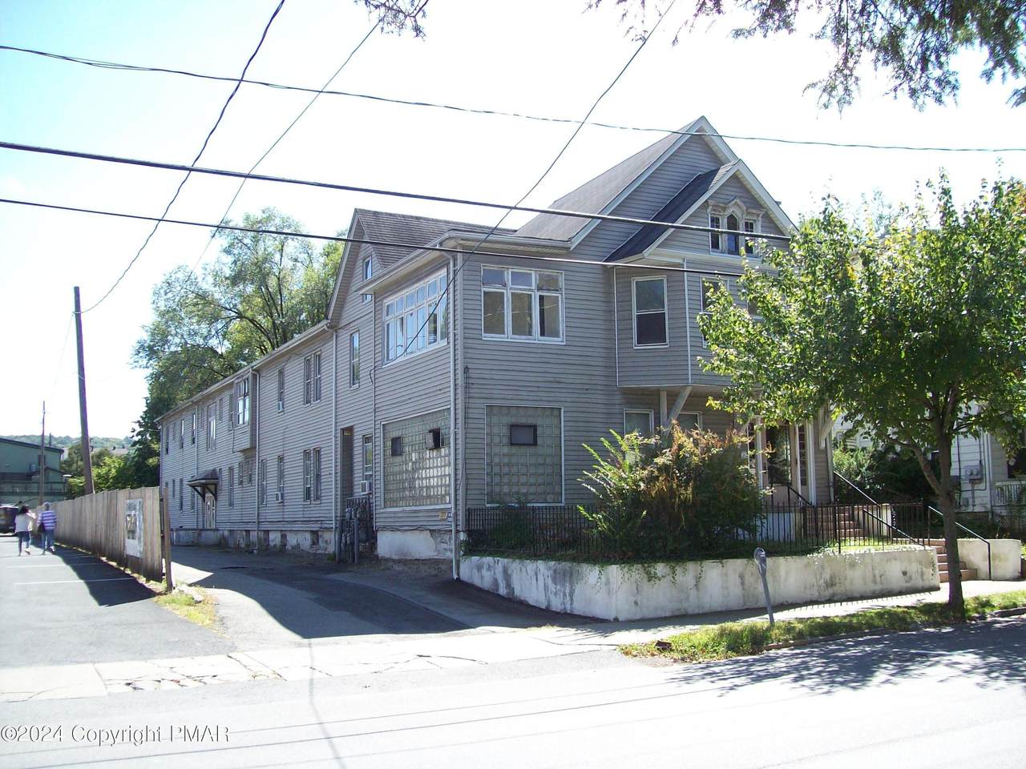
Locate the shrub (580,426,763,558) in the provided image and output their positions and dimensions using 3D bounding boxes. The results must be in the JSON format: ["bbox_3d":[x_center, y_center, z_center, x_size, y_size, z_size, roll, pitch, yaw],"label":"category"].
[{"bbox_3d":[3.019,1.992,19.937,3.300,2.500,2.800,3,-8,-27],"label":"shrub"}]

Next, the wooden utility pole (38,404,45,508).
[{"bbox_3d":[-34.610,6.158,78.385,0.300,9.730,0.300,3,-8,-27],"label":"wooden utility pole"}]

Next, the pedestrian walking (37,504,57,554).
[{"bbox_3d":[-15.433,4.760,35.300,0.600,1.680,0.500,3,-8,-27],"label":"pedestrian walking"}]

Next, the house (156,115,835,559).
[{"bbox_3d":[-5.352,1.091,41.063,10.300,10.400,40.900,3,-8,-27],"label":"house"}]

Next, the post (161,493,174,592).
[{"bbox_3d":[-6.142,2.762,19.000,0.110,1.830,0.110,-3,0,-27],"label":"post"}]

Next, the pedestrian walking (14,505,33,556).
[{"bbox_3d":[-16.117,4.839,35.200,0.550,1.630,0.500,3,-8,-27],"label":"pedestrian walking"}]

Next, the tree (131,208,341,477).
[{"bbox_3d":[-17.625,-0.987,67.482,13.500,20.600,13.000,3,-8,-27],"label":"tree"}]

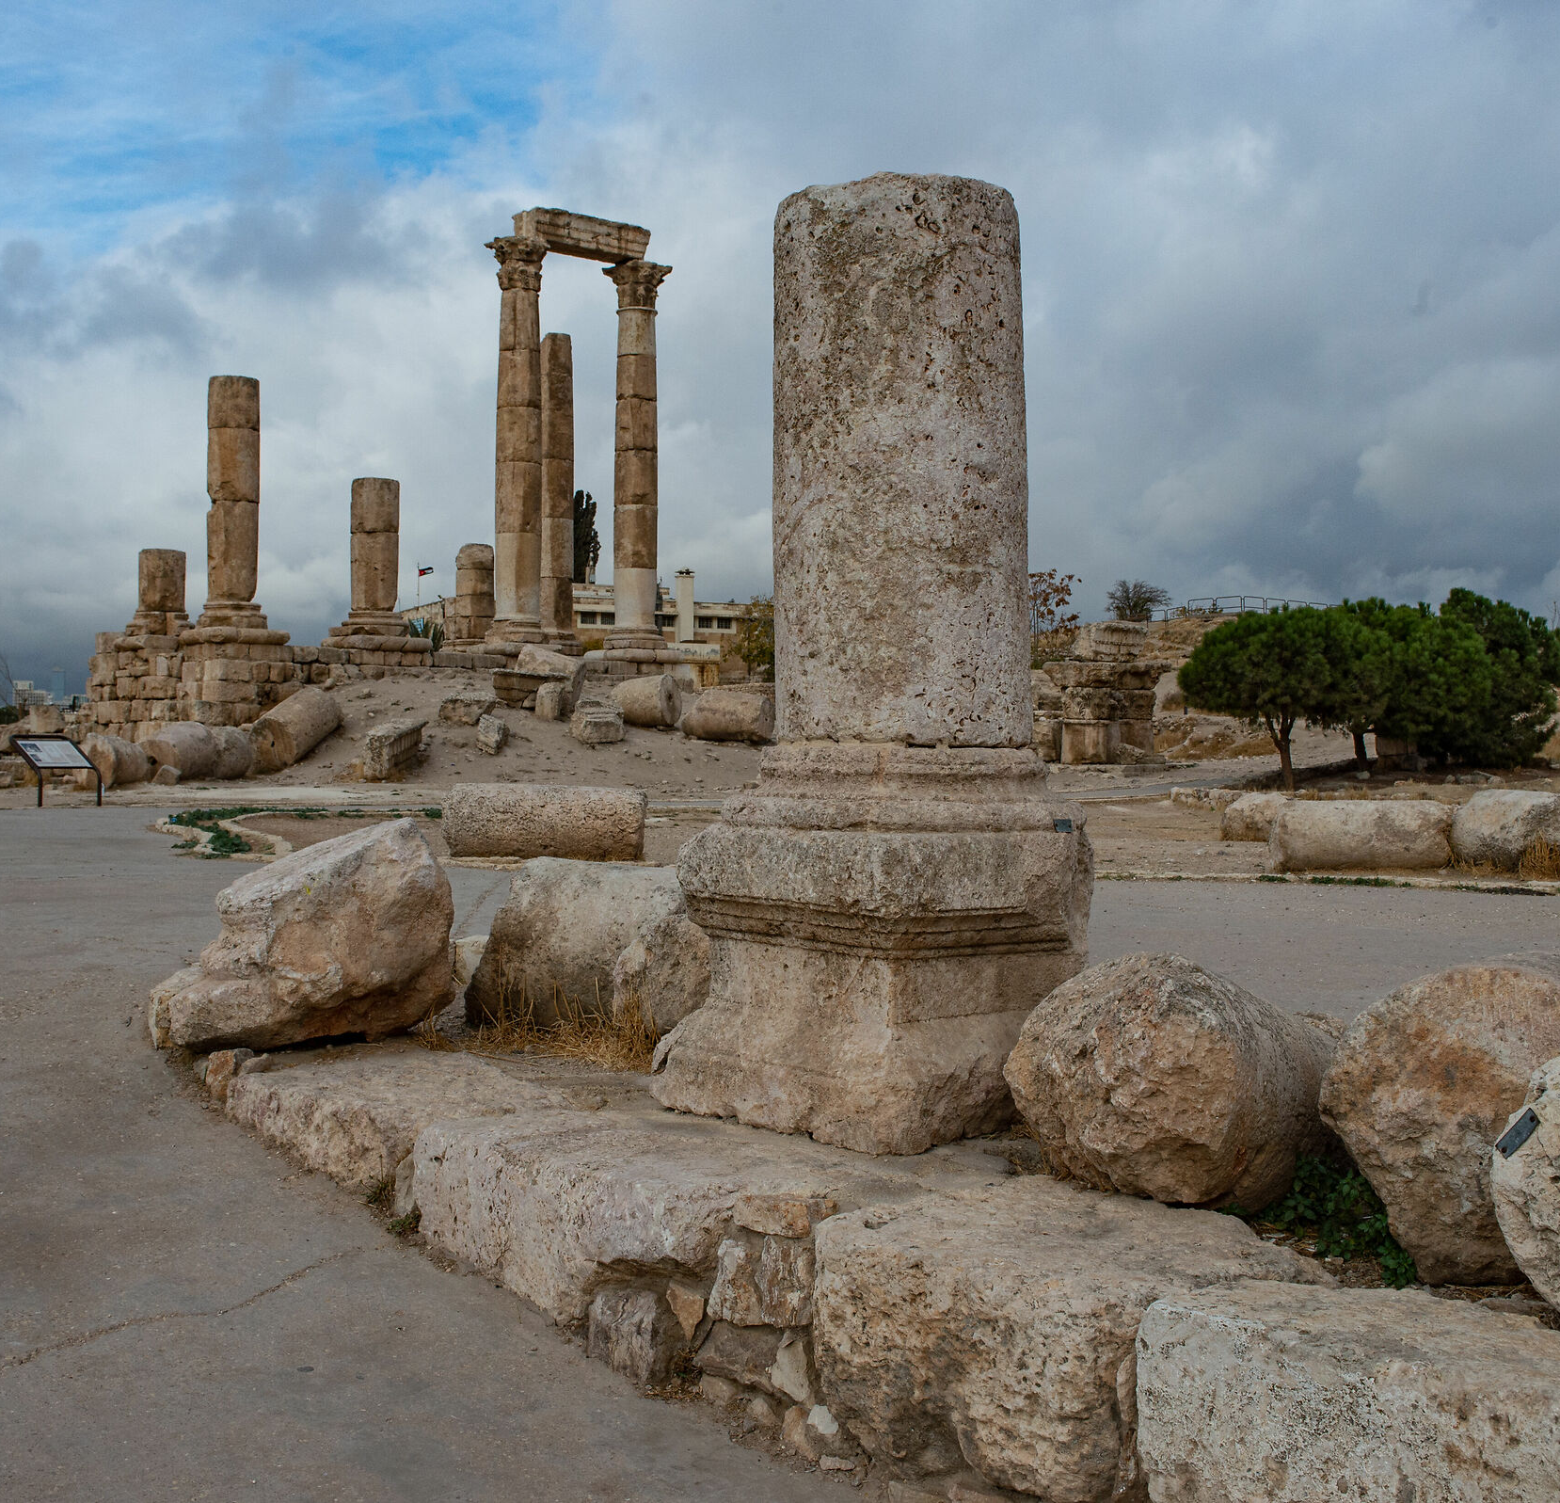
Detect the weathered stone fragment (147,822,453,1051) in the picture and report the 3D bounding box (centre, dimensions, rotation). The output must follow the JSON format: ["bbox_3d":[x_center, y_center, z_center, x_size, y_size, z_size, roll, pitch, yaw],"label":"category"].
[{"bbox_3d":[-2.206,0.833,8.950,1.300,0.950,0.800,0,0,-18],"label":"weathered stone fragment"}]

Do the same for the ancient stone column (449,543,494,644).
[{"bbox_3d":[-9.345,-4.833,59.500,1.600,3.150,1.600,0,0,0],"label":"ancient stone column"}]

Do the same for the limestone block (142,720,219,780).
[{"bbox_3d":[-13.076,-0.008,42.300,1.240,1.260,1.380,0,0,20],"label":"limestone block"}]

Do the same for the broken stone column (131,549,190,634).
[{"bbox_3d":[-15.579,-4.047,49.000,1.620,2.180,1.620,0,0,-40],"label":"broken stone column"}]

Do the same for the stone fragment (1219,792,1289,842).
[{"bbox_3d":[7.298,0.982,29.596,1.200,0.750,0.800,0,1,-6],"label":"stone fragment"}]

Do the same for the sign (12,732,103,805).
[{"bbox_3d":[-11.922,0.320,31.994,0.720,1.160,1.220,1,1,39],"label":"sign"}]

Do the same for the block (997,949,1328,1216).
[{"bbox_3d":[1.152,0.978,5.780,0.690,0.690,0.950,0,-8,30],"label":"block"}]

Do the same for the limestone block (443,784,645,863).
[{"bbox_3d":[-2.724,0.826,22.496,2.320,0.860,0.860,0,1,0],"label":"limestone block"}]

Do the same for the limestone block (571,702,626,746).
[{"bbox_3d":[-3.691,-0.587,39.496,0.950,0.800,0.750,0,1,-23],"label":"limestone block"}]

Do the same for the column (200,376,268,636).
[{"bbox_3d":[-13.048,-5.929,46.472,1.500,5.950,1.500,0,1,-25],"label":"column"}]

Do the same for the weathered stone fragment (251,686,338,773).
[{"bbox_3d":[-10.204,-0.498,41.050,1.200,1.200,1.600,0,29,34],"label":"weathered stone fragment"}]

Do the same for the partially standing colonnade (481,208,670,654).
[{"bbox_3d":[-5.520,-8.500,53.700,1.700,11.800,5.900,0,0,41],"label":"partially standing colonnade"}]

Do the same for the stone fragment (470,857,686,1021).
[{"bbox_3d":[-0.868,0.833,8.500,0.980,0.780,0.780,0,0,30],"label":"stone fragment"}]

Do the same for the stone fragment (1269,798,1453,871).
[{"bbox_3d":[5.974,0.857,20.000,1.850,0.750,0.760,0,0,0],"label":"stone fragment"}]

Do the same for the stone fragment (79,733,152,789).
[{"bbox_3d":[-14.147,0.181,41.395,1.150,1.150,1.200,1,1,27],"label":"stone fragment"}]

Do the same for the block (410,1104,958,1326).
[{"bbox_3d":[-0.280,1.410,5.880,1.550,0.400,0.900,0,0,43],"label":"block"}]

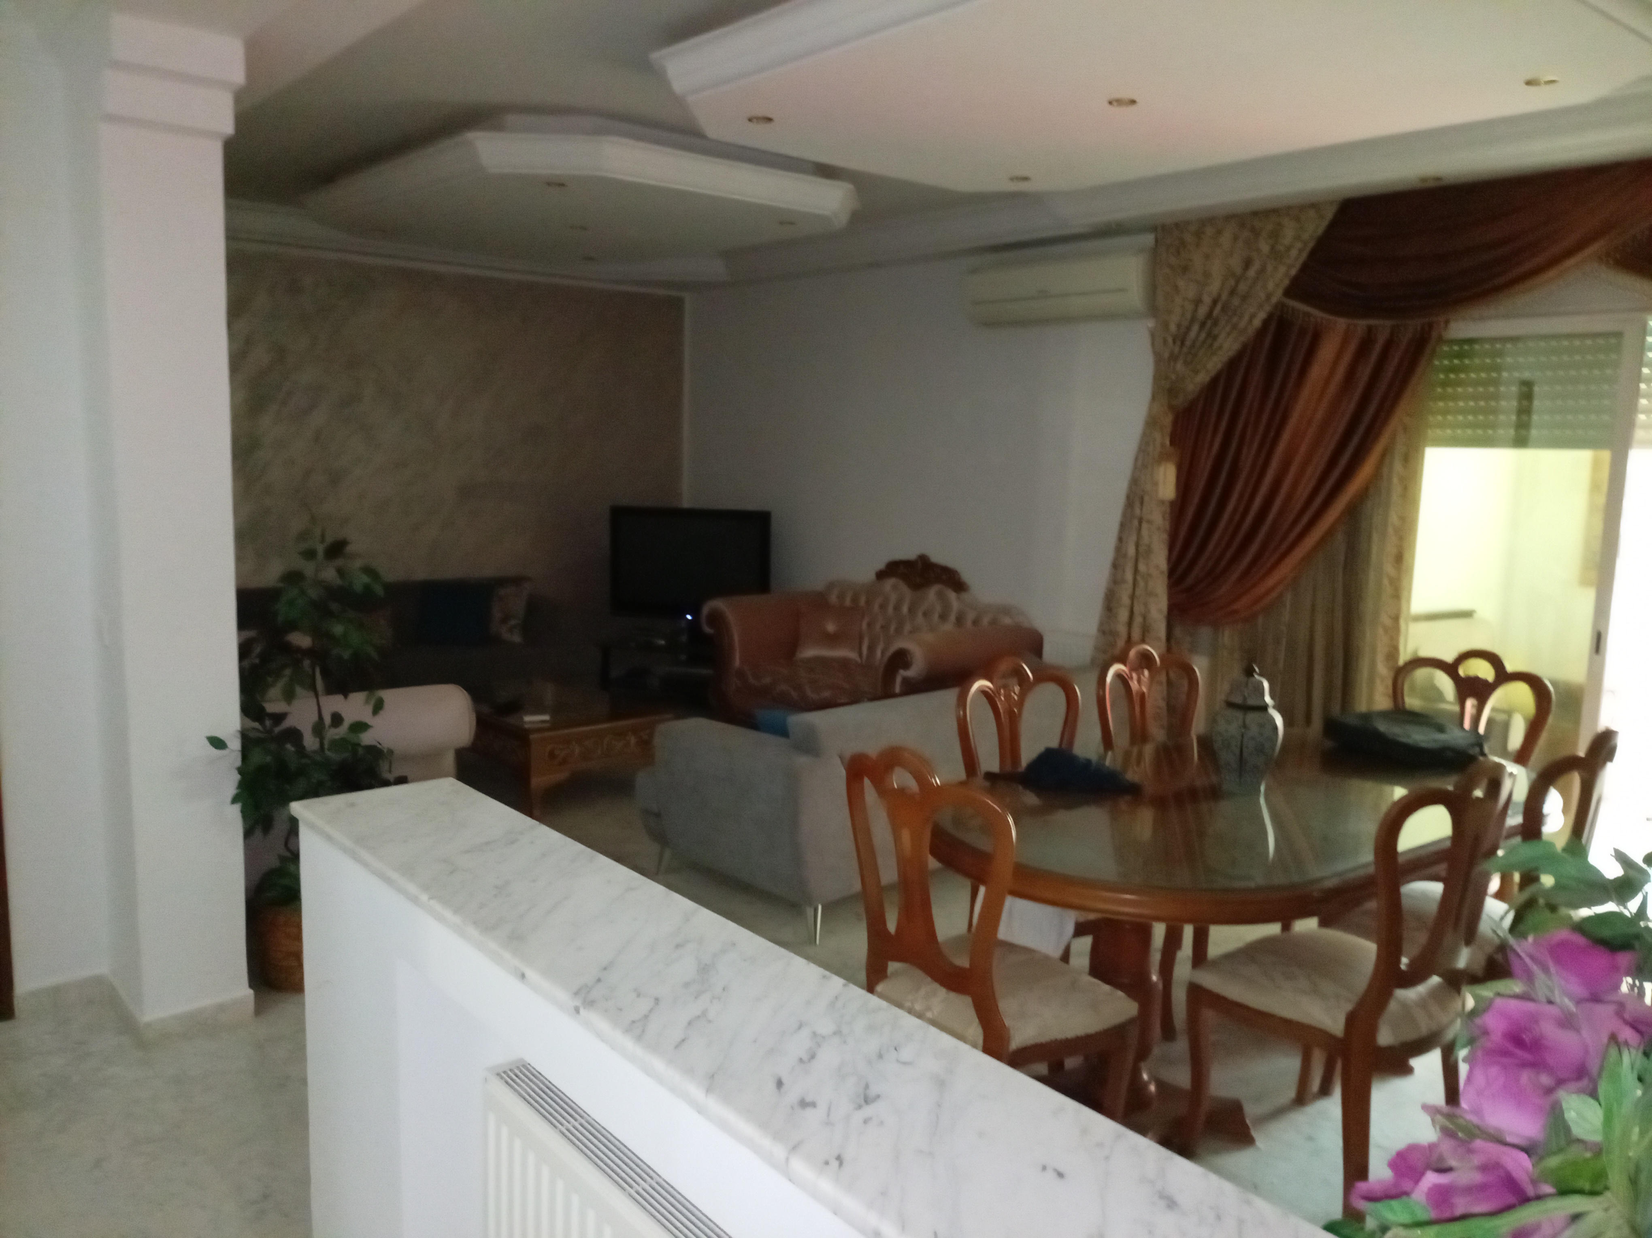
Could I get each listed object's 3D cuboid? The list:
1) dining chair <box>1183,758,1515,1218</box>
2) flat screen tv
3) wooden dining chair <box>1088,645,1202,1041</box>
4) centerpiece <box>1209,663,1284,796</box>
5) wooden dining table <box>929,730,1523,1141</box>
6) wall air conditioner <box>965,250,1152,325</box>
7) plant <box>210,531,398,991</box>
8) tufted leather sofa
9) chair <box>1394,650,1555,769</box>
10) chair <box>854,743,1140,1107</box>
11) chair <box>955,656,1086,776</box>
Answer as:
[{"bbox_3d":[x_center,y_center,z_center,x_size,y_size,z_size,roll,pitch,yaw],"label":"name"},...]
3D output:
[{"bbox_3d":[1.220,0.787,2.784,0.493,1.060,0.556,-4,10,-33],"label":"dining chair"},{"bbox_3d":[-0.866,-0.369,7.749,1.039,0.717,0.110,2,8,6],"label":"flat screen tv"},{"bbox_3d":[1.134,0.654,3.687,0.493,1.060,0.556,-4,10,-34],"label":"wooden dining chair"},{"bbox_3d":[1.147,0.282,3.218,0.197,0.330,0.197,-5,11,-38],"label":"centerpiece"},{"bbox_3d":[1.099,0.838,3.223,1.953,0.773,1.073,-5,11,-38],"label":"wooden dining table"},{"bbox_3d":[1.161,-1.613,5.873,0.210,0.298,1.054,-6,11,-41],"label":"wall air conditioner"},{"bbox_3d":[-1.593,0.425,3.610,0.543,1.369,0.543,-5,11,-41],"label":"plant"},{"bbox_3d":[0.218,0.209,6.978,0.952,0.944,1.904,-5,11,-41],"label":"tufted leather sofa"},{"bbox_3d":[1.910,0.639,3.753,0.555,1.055,0.505,-6,11,-42],"label":"chair"},{"bbox_3d":[0.322,0.762,2.621,0.555,1.055,0.505,-6,11,-41],"label":"chair"},{"bbox_3d":[0.655,0.663,3.354,0.505,1.055,0.555,-4,10,-34],"label":"chair"}]

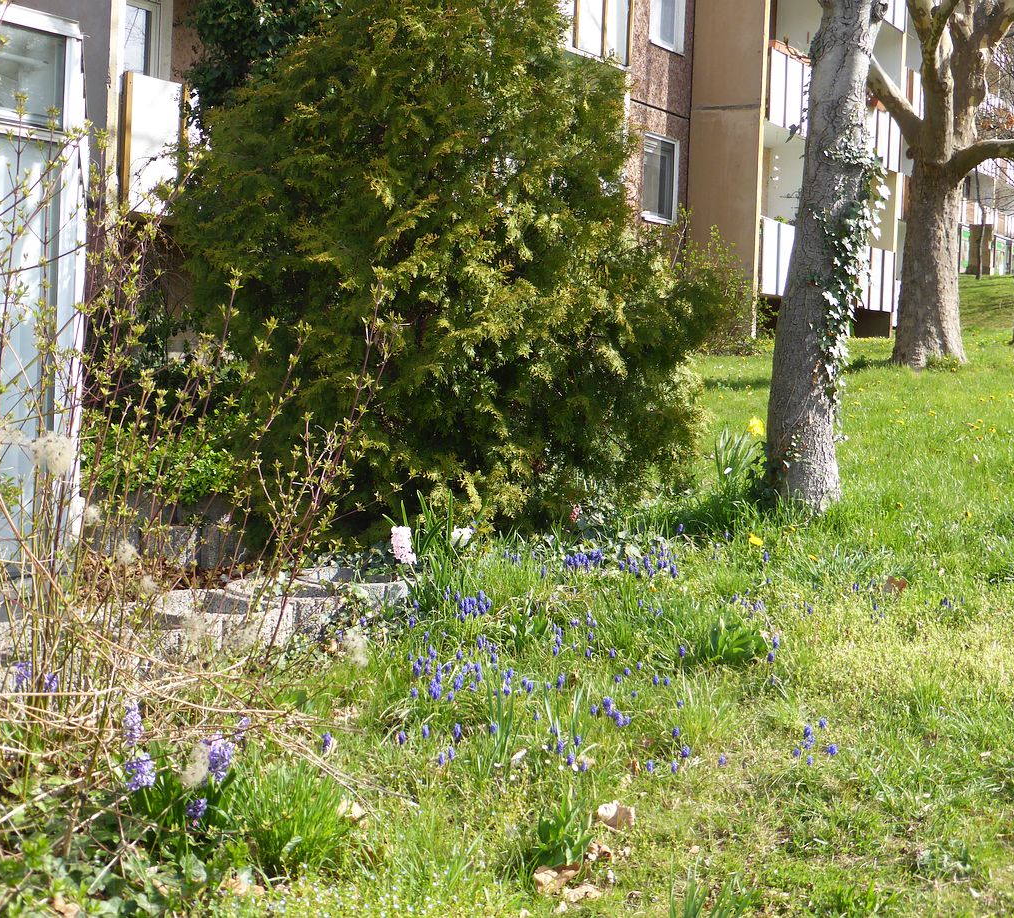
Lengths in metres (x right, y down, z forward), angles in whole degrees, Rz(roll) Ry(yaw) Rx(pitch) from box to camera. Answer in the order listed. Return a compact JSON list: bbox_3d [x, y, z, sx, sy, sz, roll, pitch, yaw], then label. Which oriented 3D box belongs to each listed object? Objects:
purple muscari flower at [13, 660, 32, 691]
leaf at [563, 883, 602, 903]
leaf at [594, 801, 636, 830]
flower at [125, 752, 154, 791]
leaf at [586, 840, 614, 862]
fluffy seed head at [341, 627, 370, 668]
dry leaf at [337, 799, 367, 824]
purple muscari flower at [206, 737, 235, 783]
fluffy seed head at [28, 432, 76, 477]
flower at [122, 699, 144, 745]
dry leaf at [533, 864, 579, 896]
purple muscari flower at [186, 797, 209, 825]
[{"bbox_3d":[-1.385,0.619,4.650,0.051,0.083,0.051,2,1,0],"label":"purple muscari flower"},{"bbox_3d":[0.170,0.978,3.670,0.083,0.027,0.070,2,1,0],"label":"leaf"},{"bbox_3d":[0.262,0.858,3.920,0.095,0.058,0.075,2,3,0],"label":"leaf"},{"bbox_3d":[-0.874,0.746,3.870,0.070,0.090,0.068,2,1,0],"label":"flower"},{"bbox_3d":[0.218,0.927,3.840,0.064,0.036,0.057,2,1,0],"label":"leaf"},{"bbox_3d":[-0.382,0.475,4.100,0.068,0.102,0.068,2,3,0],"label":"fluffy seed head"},{"bbox_3d":[-0.372,0.850,3.920,0.072,0.050,0.062,2,3,0],"label":"dry leaf"},{"bbox_3d":[-0.685,0.721,3.900,0.067,0.108,0.065,2,3,0],"label":"purple muscari flower"},{"bbox_3d":[-0.966,-0.009,3.450,0.100,0.092,0.090,2,3,0],"label":"fluffy seed head"},{"bbox_3d":[-0.939,0.661,4.080,0.051,0.115,0.051,2,1,0],"label":"flower"},{"bbox_3d":[0.113,0.957,3.700,0.100,0.050,0.080,2,1,0],"label":"dry leaf"},{"bbox_3d":[-0.716,0.813,3.750,0.047,0.064,0.047,2,1,0],"label":"purple muscari flower"}]

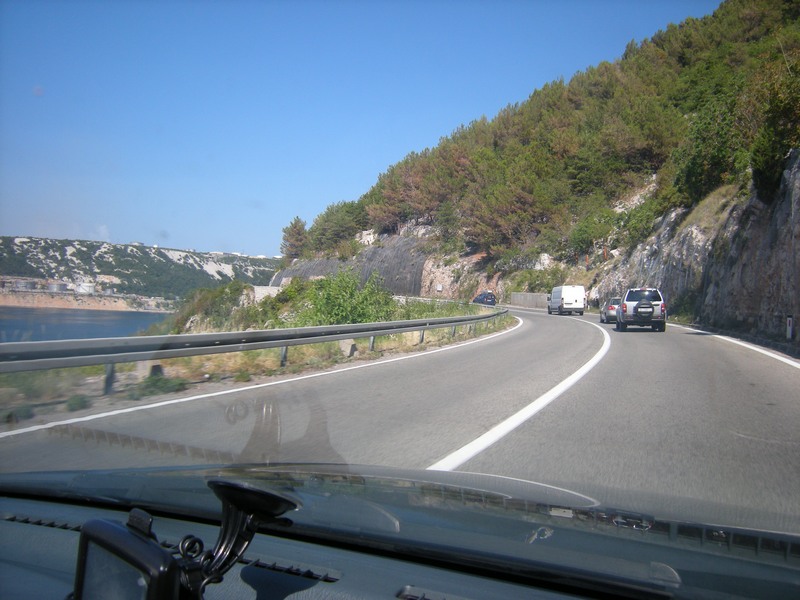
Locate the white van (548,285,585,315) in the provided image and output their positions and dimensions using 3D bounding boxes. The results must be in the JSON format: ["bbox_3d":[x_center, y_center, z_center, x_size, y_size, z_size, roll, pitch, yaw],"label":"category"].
[{"bbox_3d":[14.500,0.050,56.700,2.070,2.520,5.700,1,0,0],"label":"white van"}]

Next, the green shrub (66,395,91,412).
[{"bbox_3d":[-3.860,1.245,7.800,0.260,0.180,0.250,2,0,-25],"label":"green shrub"}]

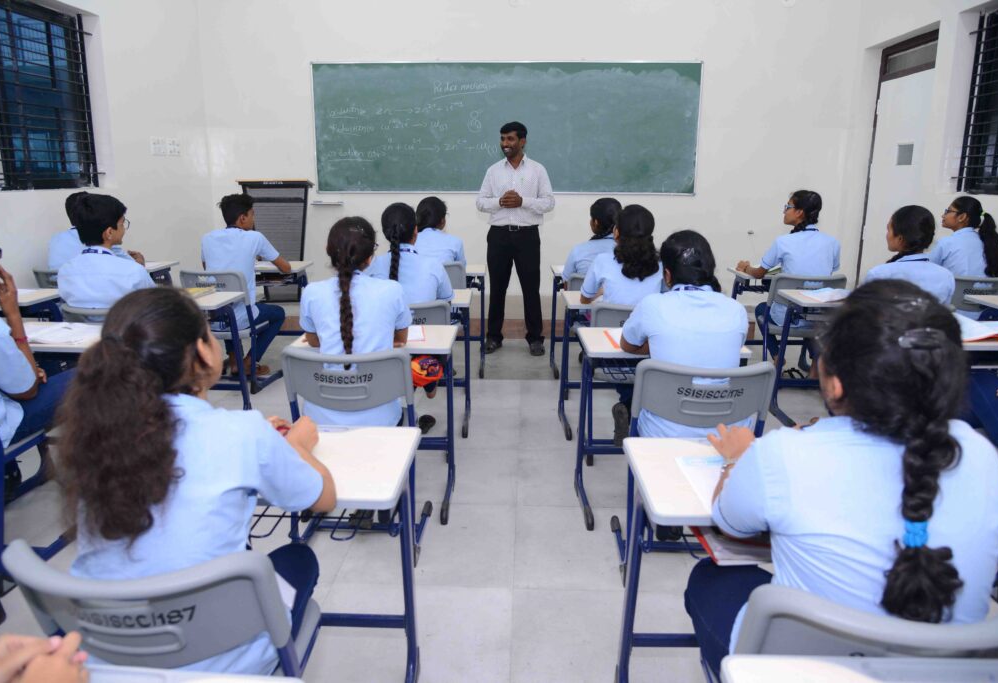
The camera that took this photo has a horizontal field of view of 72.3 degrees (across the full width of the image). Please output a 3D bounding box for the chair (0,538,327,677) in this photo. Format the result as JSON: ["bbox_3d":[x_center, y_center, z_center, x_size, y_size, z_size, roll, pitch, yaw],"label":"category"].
[{"bbox_3d":[-0.535,0.636,1.258,0.450,0.770,0.500,1,13,2],"label":"chair"}]

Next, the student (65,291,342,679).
[{"bbox_3d":[-0.522,0.457,1.362,0.500,1.160,0.720,2,13,10],"label":"student"}]

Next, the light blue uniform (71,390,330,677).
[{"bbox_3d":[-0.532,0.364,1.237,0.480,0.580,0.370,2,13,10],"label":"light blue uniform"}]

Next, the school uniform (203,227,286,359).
[{"bbox_3d":[-1.611,-0.297,4.519,0.430,0.910,0.560,3,13,12],"label":"school uniform"}]

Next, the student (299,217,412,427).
[{"bbox_3d":[-0.492,0.165,2.557,0.460,1.180,0.720,1,13,4],"label":"student"}]

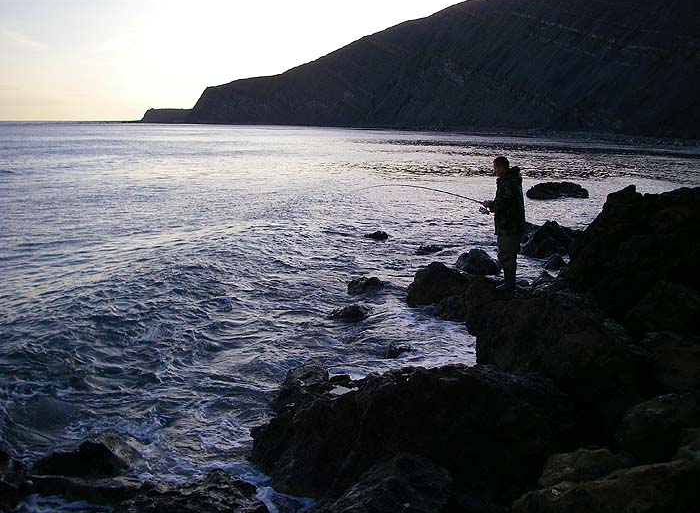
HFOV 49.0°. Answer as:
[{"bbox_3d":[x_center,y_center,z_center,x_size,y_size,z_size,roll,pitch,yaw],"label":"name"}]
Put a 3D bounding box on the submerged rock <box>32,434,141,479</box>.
[{"bbox_3d":[-2.360,1.760,6.830,0.880,0.250,0.520,-4,11,-20],"label":"submerged rock"}]

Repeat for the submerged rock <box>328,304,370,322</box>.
[{"bbox_3d":[-0.023,0.860,11.871,0.619,0.198,0.495,0,10,0],"label":"submerged rock"}]

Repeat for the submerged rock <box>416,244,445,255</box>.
[{"bbox_3d":[1.860,-0.162,17.743,0.644,0.179,0.451,1,10,6],"label":"submerged rock"}]

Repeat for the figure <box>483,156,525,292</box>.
[{"bbox_3d":[2.038,-0.420,10.166,0.580,1.780,0.520,2,10,12],"label":"figure"}]

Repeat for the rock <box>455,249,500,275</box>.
[{"bbox_3d":[2.602,0.063,15.655,0.926,0.458,0.787,2,10,9],"label":"rock"}]

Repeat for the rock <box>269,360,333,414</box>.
[{"bbox_3d":[-0.532,1.353,8.235,0.686,0.484,0.583,-1,10,-4],"label":"rock"}]

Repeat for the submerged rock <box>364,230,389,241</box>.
[{"bbox_3d":[0.686,-0.555,19.880,0.621,0.212,0.466,0,10,2],"label":"submerged rock"}]

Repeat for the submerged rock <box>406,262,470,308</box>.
[{"bbox_3d":[1.507,0.422,13.055,1.082,0.651,0.920,1,10,7],"label":"submerged rock"}]

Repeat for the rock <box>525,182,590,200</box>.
[{"bbox_3d":[8.291,-2.649,30.660,2.410,0.607,1.687,3,10,15],"label":"rock"}]

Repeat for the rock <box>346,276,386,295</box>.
[{"bbox_3d":[0.287,0.503,13.752,0.663,0.250,0.497,0,10,1],"label":"rock"}]

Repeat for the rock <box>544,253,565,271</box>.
[{"bbox_3d":[4.274,0.089,15.942,0.451,0.307,0.406,3,10,15],"label":"rock"}]

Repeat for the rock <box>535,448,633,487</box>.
[{"bbox_3d":[1.435,1.320,4.720,0.570,0.270,0.470,3,10,18],"label":"rock"}]

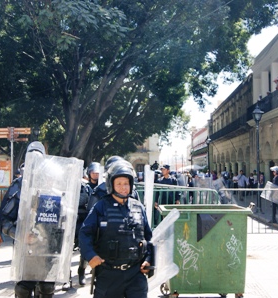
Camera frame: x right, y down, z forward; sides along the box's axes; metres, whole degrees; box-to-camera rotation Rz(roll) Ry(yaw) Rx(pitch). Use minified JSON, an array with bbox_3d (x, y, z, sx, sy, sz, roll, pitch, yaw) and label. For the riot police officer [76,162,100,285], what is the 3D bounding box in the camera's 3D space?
[{"bbox_3d":[-0.712,1.113,7.750,0.560,1.770,0.450,0,-2,-12],"label":"riot police officer"}]

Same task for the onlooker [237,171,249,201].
[{"bbox_3d":[5.695,2.015,28.600,0.580,1.670,0.360,0,-2,9],"label":"onlooker"}]

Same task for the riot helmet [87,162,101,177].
[{"bbox_3d":[-0.673,0.333,7.900,0.250,0.260,0.290,1,-2,-15],"label":"riot helmet"}]

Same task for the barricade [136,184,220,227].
[{"bbox_3d":[0.847,1.480,11.800,2.000,1.200,0.500,0,-2,7],"label":"barricade"}]

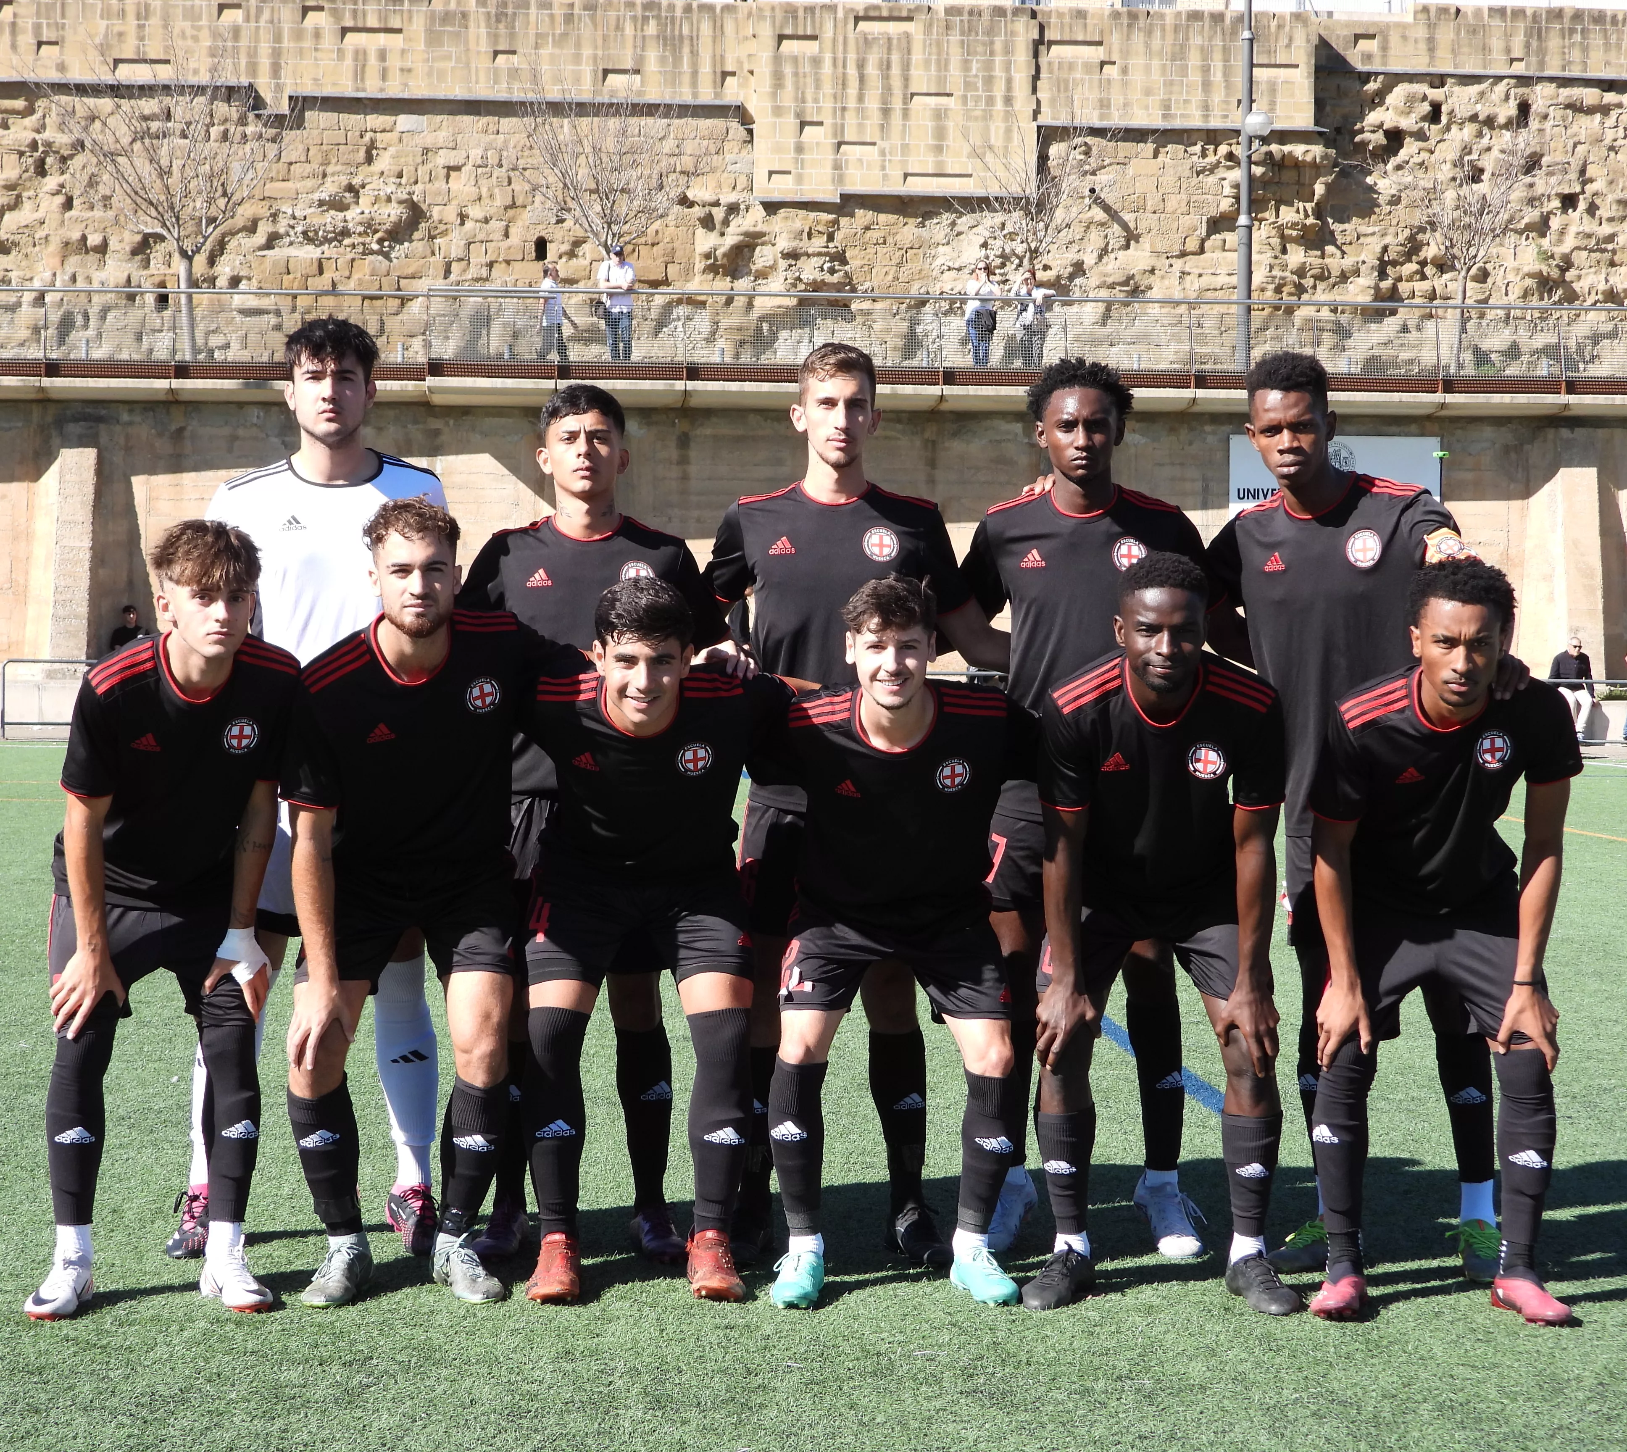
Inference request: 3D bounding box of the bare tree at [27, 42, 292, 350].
[{"bbox_3d":[-9.822,-7.910,50.500,4.150,4.950,4.000,1,1,0],"label":"bare tree"}]

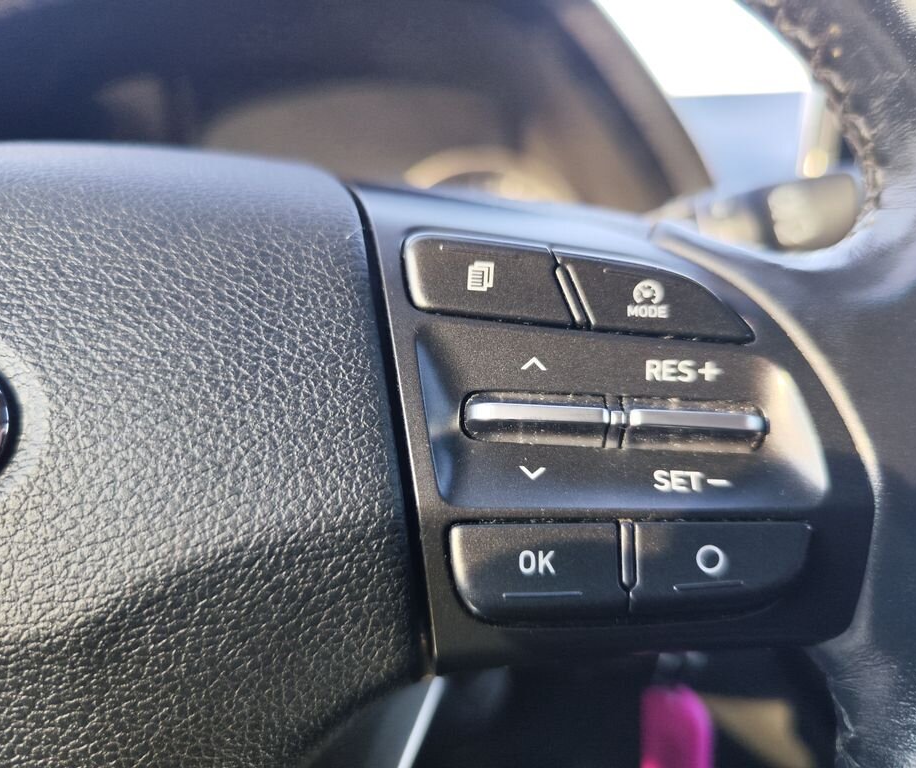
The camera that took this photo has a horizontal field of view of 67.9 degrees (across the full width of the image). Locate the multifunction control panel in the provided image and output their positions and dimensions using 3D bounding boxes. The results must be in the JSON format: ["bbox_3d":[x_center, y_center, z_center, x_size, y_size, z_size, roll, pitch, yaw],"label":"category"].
[{"bbox_3d":[0.025,0.007,0.109,0.079,0.072,0.022,2,-5,-6],"label":"multifunction control panel"}]

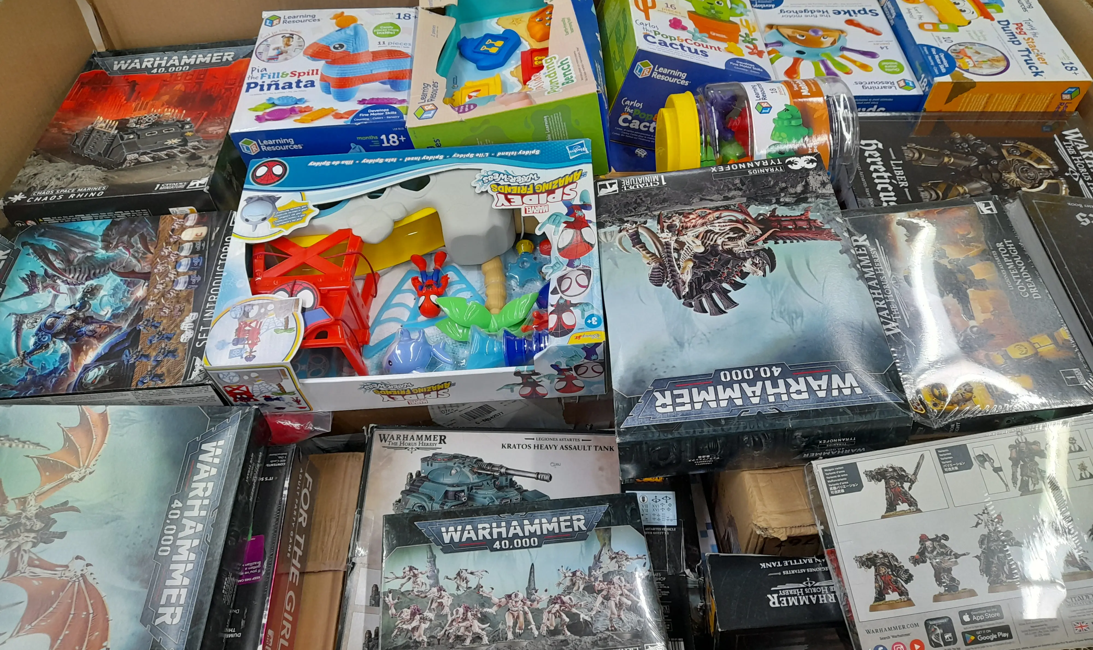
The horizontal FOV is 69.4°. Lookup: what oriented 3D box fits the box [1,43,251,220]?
[{"bbox_3d":[-0.463,-0.226,0.932,0.210,0.055,0.303,-5,49,-1],"label":"box"}]

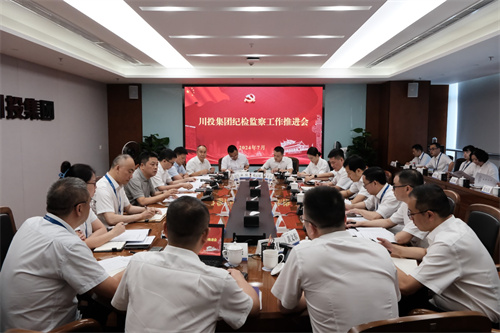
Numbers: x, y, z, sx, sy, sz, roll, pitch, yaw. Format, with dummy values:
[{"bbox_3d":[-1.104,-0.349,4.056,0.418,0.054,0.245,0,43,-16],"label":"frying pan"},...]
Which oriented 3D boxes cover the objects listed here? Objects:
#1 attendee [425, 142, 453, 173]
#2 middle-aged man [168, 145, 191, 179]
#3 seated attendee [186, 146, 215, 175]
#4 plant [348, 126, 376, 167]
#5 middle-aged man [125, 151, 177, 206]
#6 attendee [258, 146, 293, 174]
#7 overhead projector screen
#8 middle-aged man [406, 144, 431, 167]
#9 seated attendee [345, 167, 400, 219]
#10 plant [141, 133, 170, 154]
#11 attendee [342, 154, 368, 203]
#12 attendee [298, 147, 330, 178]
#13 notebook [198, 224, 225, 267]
[{"bbox_3d":[3.376,0.214,7.115,0.680,1.265,0.520,-3,6,-27],"label":"attendee"},{"bbox_3d":[-0.960,0.368,5.463,0.720,1.250,0.520,1,6,7],"label":"middle-aged man"},{"bbox_3d":[-0.801,0.278,6.516,0.520,1.239,0.680,-2,6,-22],"label":"seated attendee"},{"bbox_3d":[2.220,0.002,7.788,0.570,1.520,0.570,0,6,0],"label":"plant"},{"bbox_3d":[-0.990,0.496,4.069,0.720,1.270,0.520,1,6,8],"label":"middle-aged man"},{"bbox_3d":[0.500,0.265,6.659,0.550,1.220,0.750,1,6,7],"label":"attendee"},{"bbox_3d":[0.106,-0.930,8.852,3.238,1.824,0.060,0,5,1],"label":"overhead projector screen"},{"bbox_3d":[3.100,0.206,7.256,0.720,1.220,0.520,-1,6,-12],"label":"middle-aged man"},{"bbox_3d":[1.010,0.595,3.425,0.700,1.200,0.520,-1,6,-10],"label":"seated attendee"},{"bbox_3d":[-2.024,0.009,8.390,0.660,1.417,0.600,0,5,1],"label":"plant"},{"bbox_3d":[1.136,0.491,4.285,0.660,1.238,0.500,-1,6,-16],"label":"attendee"},{"bbox_3d":[1.017,0.299,6.426,0.520,1.217,0.680,3,6,28],"label":"attendee"},{"bbox_3d":[-0.331,0.456,2.318,0.320,0.185,0.310,1,5,7],"label":"notebook"}]

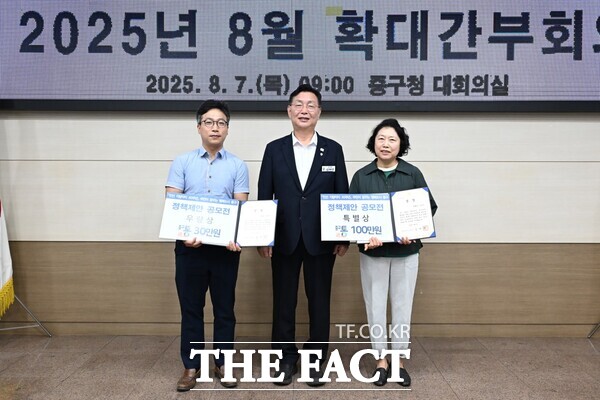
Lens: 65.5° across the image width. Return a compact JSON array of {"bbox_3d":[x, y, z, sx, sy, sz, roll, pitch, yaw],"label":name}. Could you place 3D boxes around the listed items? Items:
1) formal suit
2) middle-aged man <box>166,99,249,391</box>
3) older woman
[{"bbox_3d":[0.021,0.301,2.839,0.544,1.415,0.290,0,2,0],"label":"formal suit"},{"bbox_3d":[-0.554,0.239,2.816,0.490,1.672,0.420,0,2,-6],"label":"middle-aged man"},{"bbox_3d":[0.573,0.291,2.876,0.532,1.566,0.410,0,2,6],"label":"older woman"}]

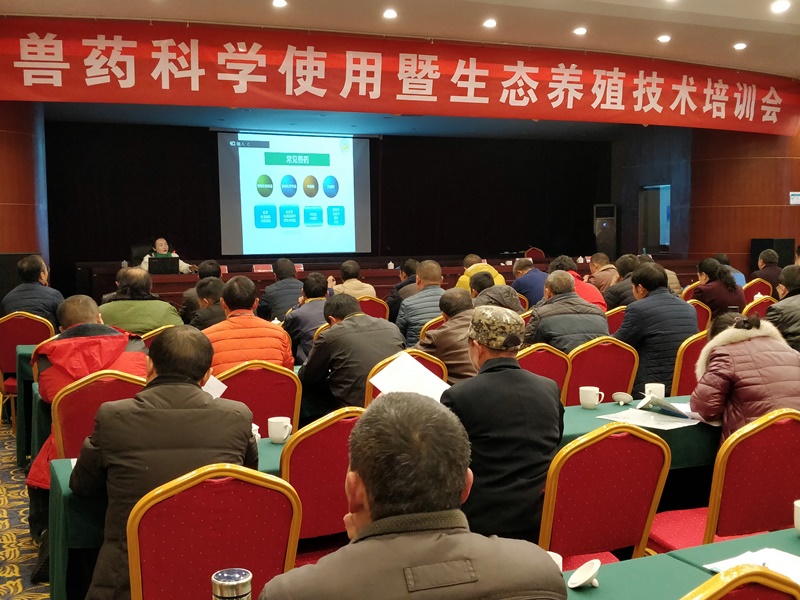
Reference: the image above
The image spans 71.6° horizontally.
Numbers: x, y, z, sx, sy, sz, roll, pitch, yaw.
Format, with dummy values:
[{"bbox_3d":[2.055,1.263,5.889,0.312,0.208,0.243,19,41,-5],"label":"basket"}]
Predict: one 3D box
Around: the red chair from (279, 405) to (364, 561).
[{"bbox_3d":[-0.216,0.788,2.116,0.450,0.930,0.570,-2,7,-14],"label":"red chair"}]

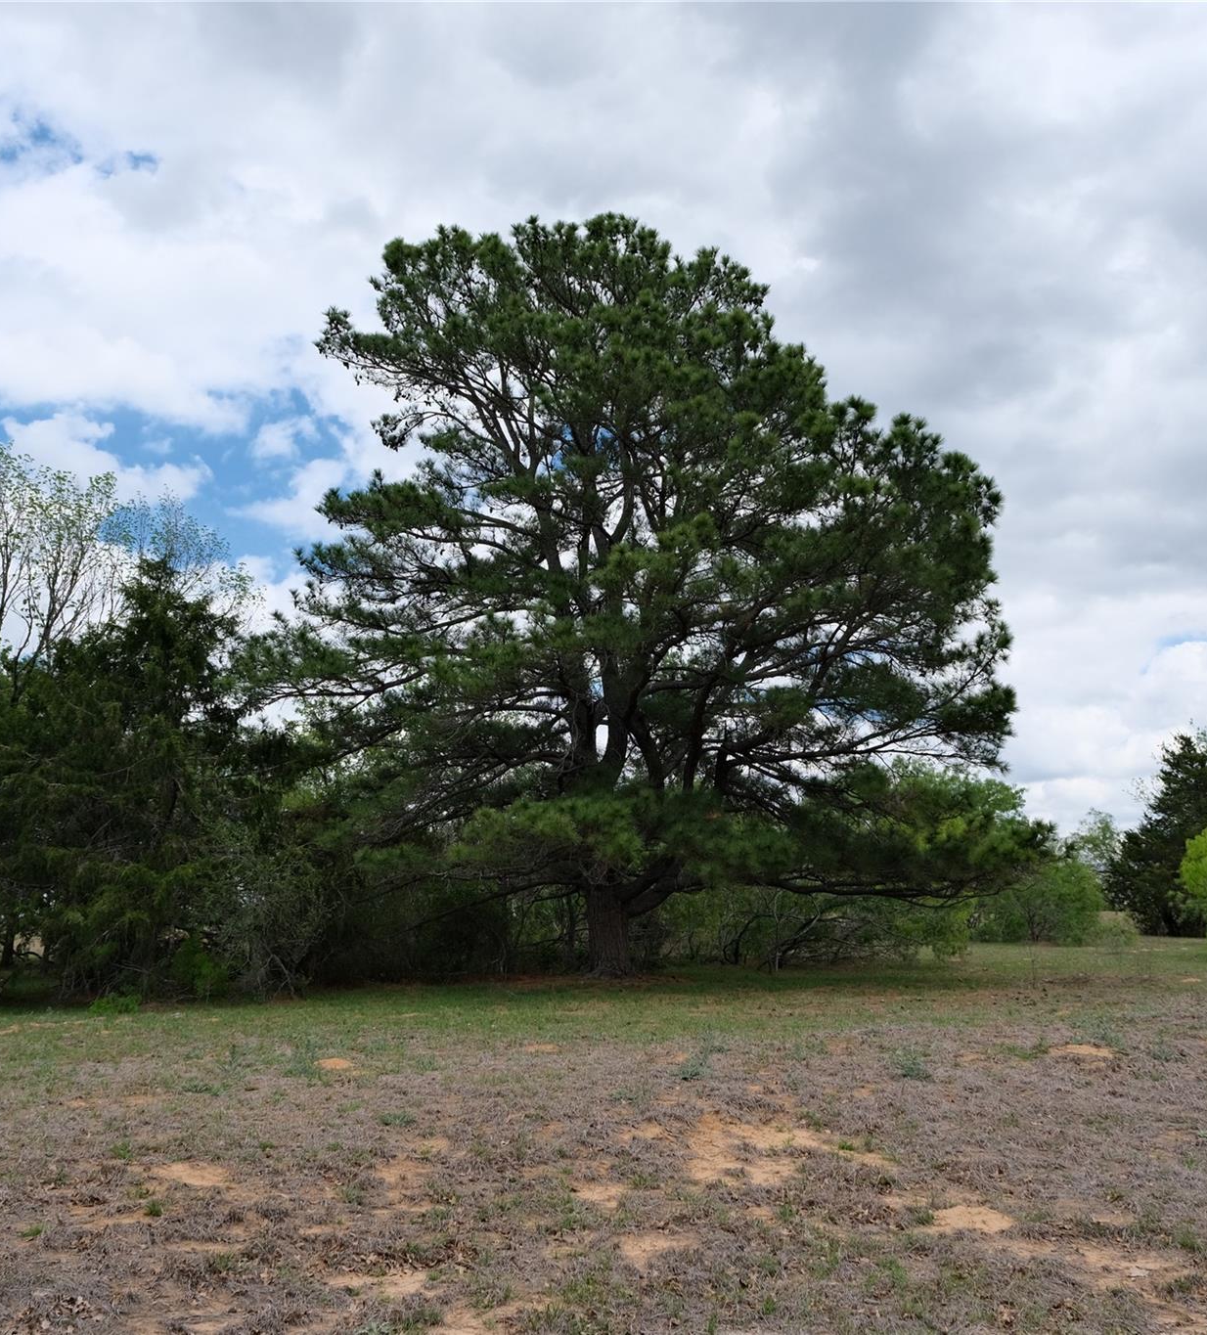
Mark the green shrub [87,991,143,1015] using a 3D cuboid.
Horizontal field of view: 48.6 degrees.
[{"bbox_3d":[-7.564,5.204,20.693,0.800,0.350,0.750,3,-11,-19],"label":"green shrub"}]

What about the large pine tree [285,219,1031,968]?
[{"bbox_3d":[0.909,-2.104,30.358,16.900,17.720,16.500,-1,-10,2],"label":"large pine tree"}]

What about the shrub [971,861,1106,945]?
[{"bbox_3d":[16.464,8.901,50.653,4.920,3.160,4.700,-4,-11,17],"label":"shrub"}]

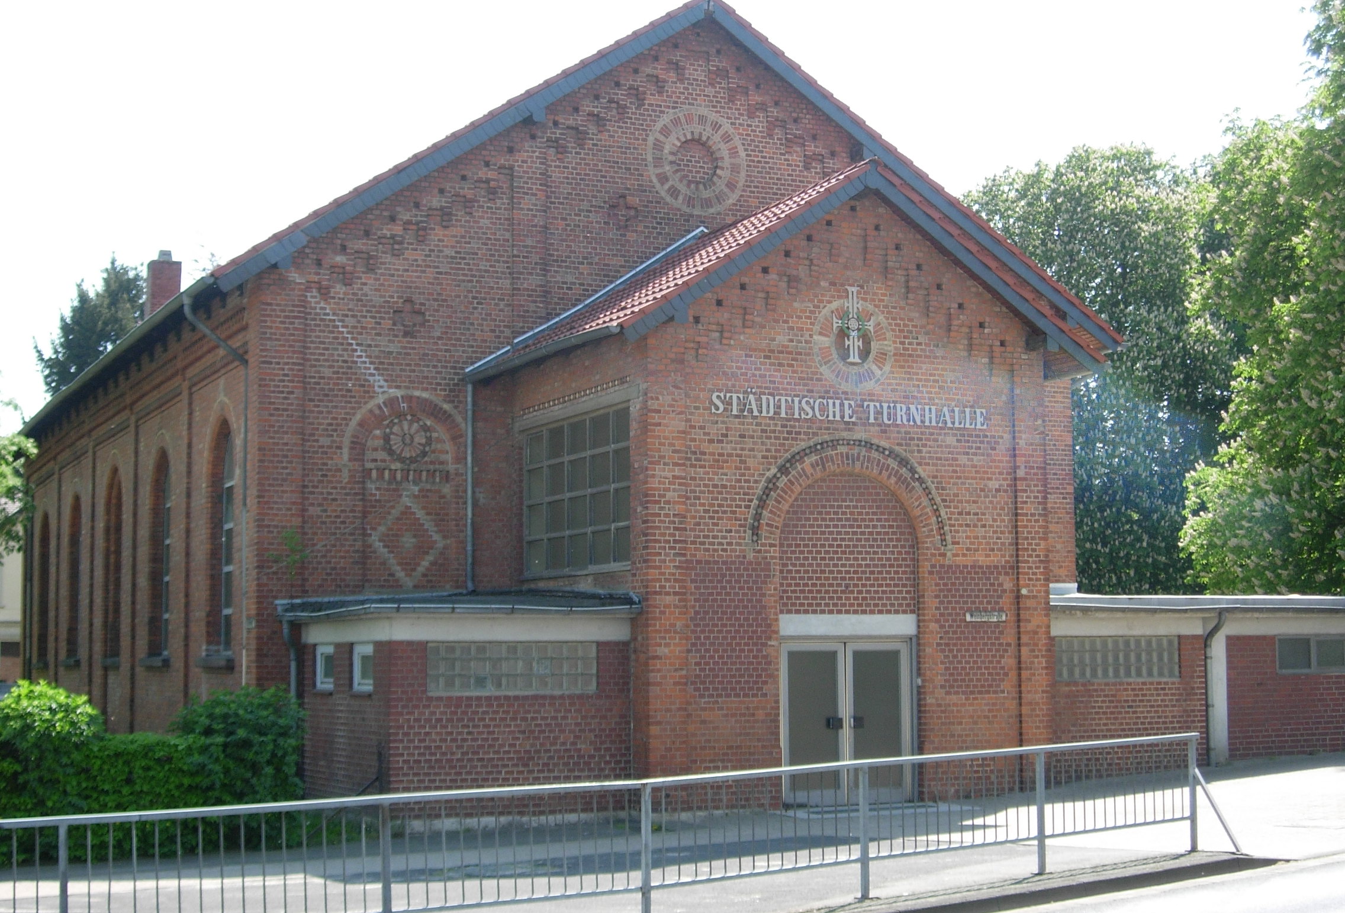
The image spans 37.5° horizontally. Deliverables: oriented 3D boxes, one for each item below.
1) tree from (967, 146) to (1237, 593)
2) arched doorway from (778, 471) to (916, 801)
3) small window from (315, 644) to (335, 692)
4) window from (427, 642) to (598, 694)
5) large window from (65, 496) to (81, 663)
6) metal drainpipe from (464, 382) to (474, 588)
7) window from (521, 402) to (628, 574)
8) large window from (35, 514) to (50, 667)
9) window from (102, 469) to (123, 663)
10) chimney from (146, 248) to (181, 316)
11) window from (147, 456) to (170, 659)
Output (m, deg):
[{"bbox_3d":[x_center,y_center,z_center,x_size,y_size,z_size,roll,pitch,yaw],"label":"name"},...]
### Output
[{"bbox_3d":[11.537,-0.816,53.000,9.500,16.000,9.500,2,-6,-25],"label":"tree"},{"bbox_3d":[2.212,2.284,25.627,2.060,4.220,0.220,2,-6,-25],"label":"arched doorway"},{"bbox_3d":[-4.583,2.791,26.269,0.140,0.600,1.000,2,-6,-25],"label":"small window"},{"bbox_3d":[-1.937,2.564,24.133,2.220,0.620,0.100,2,-6,-25],"label":"window"},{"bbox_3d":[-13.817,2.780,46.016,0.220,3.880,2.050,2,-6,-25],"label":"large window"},{"bbox_3d":[-3.099,0.465,30.251,0.110,3.220,0.110,2,-6,-25],"label":"metal drainpipe"},{"bbox_3d":[-1.297,0.550,26.814,0.160,2.200,3.950,2,-6,-25],"label":"window"},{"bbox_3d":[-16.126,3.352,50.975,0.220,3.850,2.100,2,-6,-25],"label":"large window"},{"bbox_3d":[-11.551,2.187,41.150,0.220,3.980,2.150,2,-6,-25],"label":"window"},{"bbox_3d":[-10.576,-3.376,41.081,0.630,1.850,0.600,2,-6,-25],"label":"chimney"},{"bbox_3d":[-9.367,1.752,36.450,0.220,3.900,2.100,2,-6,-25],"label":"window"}]

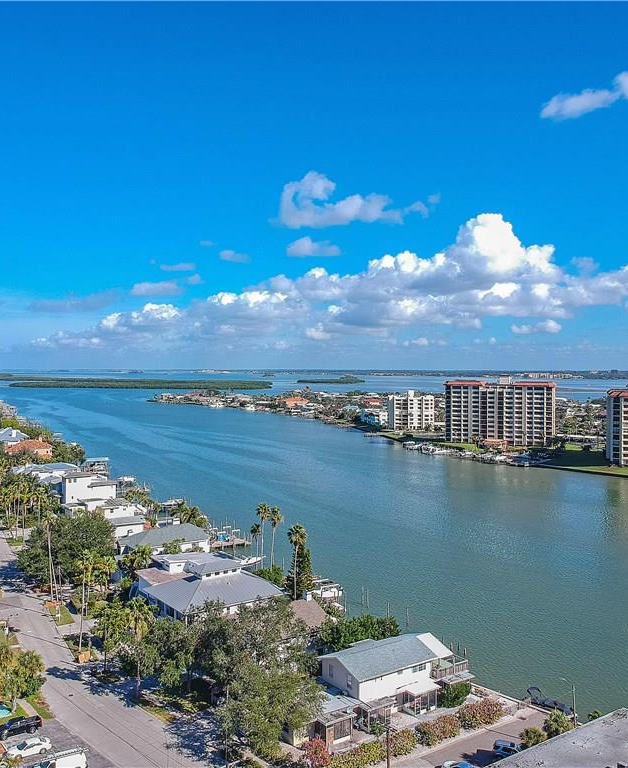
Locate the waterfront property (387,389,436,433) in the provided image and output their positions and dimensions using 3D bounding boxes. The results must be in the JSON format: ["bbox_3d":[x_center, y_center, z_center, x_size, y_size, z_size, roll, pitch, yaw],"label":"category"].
[{"bbox_3d":[70.906,19.727,544.468,29.500,28.000,18.000,0,1,-10],"label":"waterfront property"}]

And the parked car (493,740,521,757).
[{"bbox_3d":[22.987,42.858,85.619,4.600,1.600,1.850,0,1,20],"label":"parked car"}]

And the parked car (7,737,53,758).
[{"bbox_3d":[-33.697,42.891,87.560,4.800,1.450,1.840,-1,1,-27],"label":"parked car"}]

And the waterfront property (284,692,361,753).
[{"bbox_3d":[0.871,41.674,91.818,9.200,3.700,7.300,-1,1,-33],"label":"waterfront property"}]

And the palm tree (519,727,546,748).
[{"bbox_3d":[26.151,42.255,88.073,2.900,2.700,2.900,0,1,0],"label":"palm tree"}]

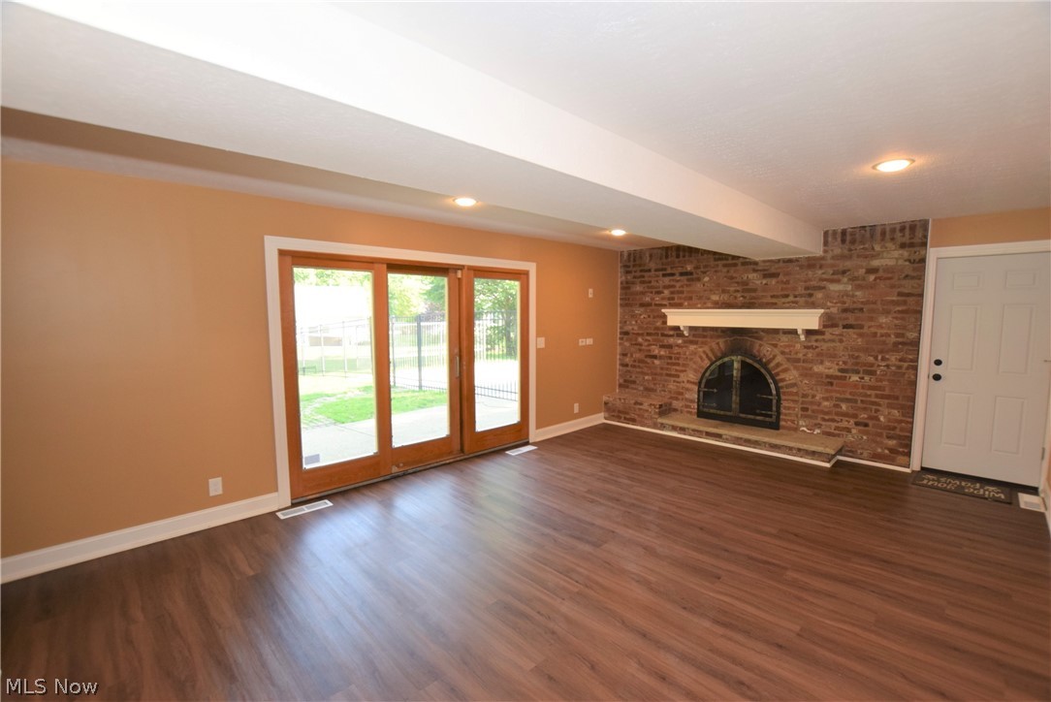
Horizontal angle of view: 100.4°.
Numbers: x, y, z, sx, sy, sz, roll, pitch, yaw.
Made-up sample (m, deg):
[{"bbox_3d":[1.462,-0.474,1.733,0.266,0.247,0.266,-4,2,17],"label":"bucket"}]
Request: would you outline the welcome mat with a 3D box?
[{"bbox_3d":[3.939,1.222,3.957,0.460,0.012,0.620,-5,7,-44],"label":"welcome mat"}]

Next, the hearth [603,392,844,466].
[{"bbox_3d":[2.268,0.908,5.535,0.400,0.370,2.750,-5,7,-44],"label":"hearth"}]

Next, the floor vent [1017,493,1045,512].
[{"bbox_3d":[4.196,1.249,3.628,0.400,0.012,0.140,-5,7,-44],"label":"floor vent"}]

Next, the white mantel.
[{"bbox_3d":[2.512,-0.325,5.242,0.220,0.345,1.810,-5,7,-44],"label":"white mantel"}]

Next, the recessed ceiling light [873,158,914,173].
[{"bbox_3d":[2.187,-1.099,2.603,0.190,0.020,0.190,-5,7,-44],"label":"recessed ceiling light"}]

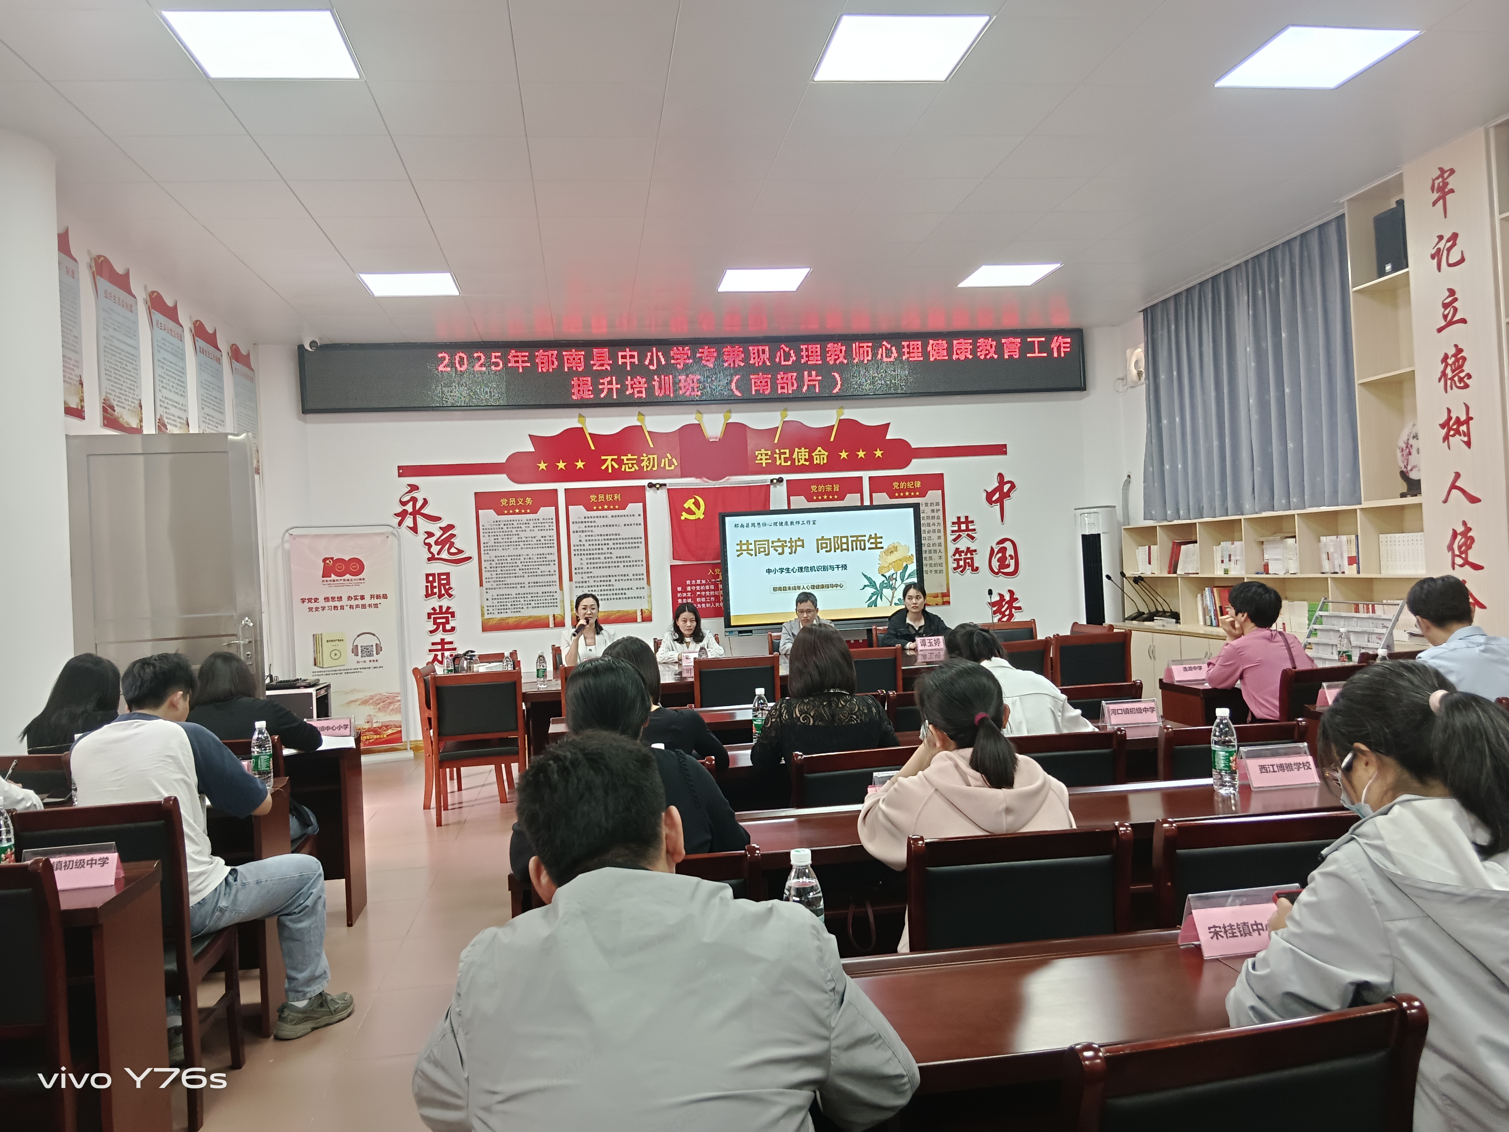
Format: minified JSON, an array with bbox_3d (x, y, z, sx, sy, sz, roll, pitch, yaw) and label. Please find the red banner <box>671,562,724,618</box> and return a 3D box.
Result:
[{"bbox_3d":[-0.266,0.210,9.809,0.889,0.470,0.015,-3,0,-8],"label":"red banner"}]

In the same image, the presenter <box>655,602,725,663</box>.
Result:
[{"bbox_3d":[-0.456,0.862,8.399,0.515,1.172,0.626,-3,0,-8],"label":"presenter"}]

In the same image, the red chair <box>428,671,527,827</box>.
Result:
[{"bbox_3d":[-1.675,1.083,6.990,0.520,0.920,0.600,-3,0,-6],"label":"red chair"}]

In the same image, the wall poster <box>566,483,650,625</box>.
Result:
[{"bbox_3d":[-1.288,-0.088,10.070,0.702,1.212,0.020,-3,0,-8],"label":"wall poster"}]

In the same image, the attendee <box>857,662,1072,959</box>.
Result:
[{"bbox_3d":[0.471,0.806,2.512,0.495,1.192,0.667,-3,0,-11],"label":"attendee"}]

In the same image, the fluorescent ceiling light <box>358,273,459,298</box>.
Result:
[{"bbox_3d":[-2.384,-1.966,7.894,0.610,0.030,0.600,-3,0,-8],"label":"fluorescent ceiling light"}]

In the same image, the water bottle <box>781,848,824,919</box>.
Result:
[{"bbox_3d":[0.079,0.562,1.784,0.066,0.230,0.066,-3,0,-8],"label":"water bottle"}]

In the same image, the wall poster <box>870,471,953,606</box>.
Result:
[{"bbox_3d":[1.434,-0.226,10.473,0.703,1.217,0.020,-3,0,-8],"label":"wall poster"}]

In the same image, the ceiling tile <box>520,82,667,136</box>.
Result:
[{"bbox_3d":[-0.701,-1.989,4.933,0.600,0.020,0.600,-3,0,-8],"label":"ceiling tile"}]

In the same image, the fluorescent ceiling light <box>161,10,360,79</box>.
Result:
[{"bbox_3d":[-1.800,-1.927,4.189,0.590,0.030,0.590,-3,0,-8],"label":"fluorescent ceiling light"}]

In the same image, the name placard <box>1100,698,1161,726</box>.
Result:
[{"bbox_3d":[1.385,0.536,4.165,0.200,0.094,0.076,-3,0,-2],"label":"name placard"}]

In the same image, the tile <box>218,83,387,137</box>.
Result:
[{"bbox_3d":[-1.887,-1.925,4.758,0.600,0.020,0.600,-3,0,-8],"label":"tile"}]

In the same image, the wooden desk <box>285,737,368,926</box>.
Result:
[{"bbox_3d":[-2.422,1.193,4.949,1.320,0.770,0.480,-3,0,-8],"label":"wooden desk"}]

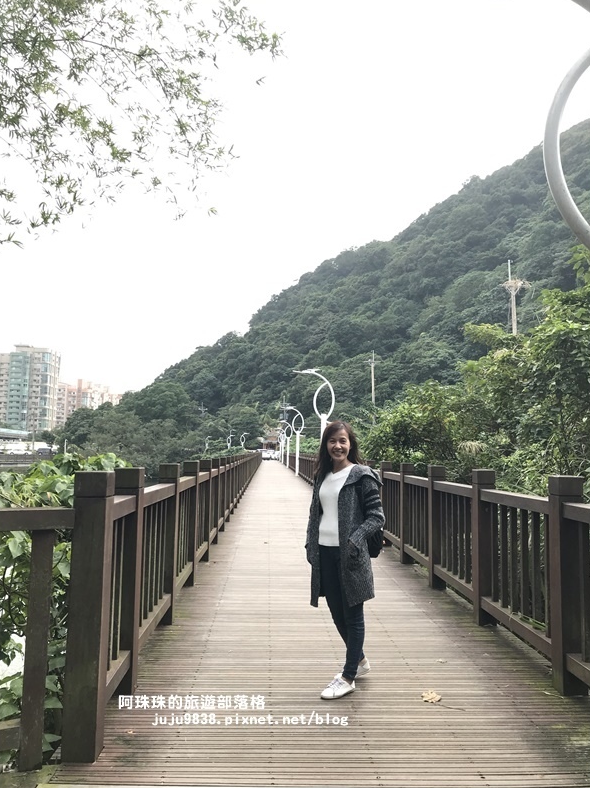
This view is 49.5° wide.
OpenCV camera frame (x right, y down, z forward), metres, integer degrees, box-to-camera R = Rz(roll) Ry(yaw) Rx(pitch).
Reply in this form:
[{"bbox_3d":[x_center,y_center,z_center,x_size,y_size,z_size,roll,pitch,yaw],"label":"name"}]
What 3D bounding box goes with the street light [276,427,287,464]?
[{"bbox_3d":[-1.577,5.881,71.757,1.310,3.970,0.270,1,-5,-2],"label":"street light"}]

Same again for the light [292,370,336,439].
[{"bbox_3d":[0.576,1.239,19.959,1.310,3.970,0.270,1,-5,-2],"label":"light"}]

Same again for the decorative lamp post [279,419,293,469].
[{"bbox_3d":[-0.816,4.334,54.492,1.310,3.970,0.270,1,-5,-2],"label":"decorative lamp post"}]

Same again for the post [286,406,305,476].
[{"bbox_3d":[-0.115,2.787,37.226,1.310,3.970,0.270,1,-5,-2],"label":"post"}]

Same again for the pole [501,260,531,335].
[{"bbox_3d":[15.116,-1.810,43.955,2.100,14.600,0.600,2,-5,-11],"label":"pole"}]

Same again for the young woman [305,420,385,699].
[{"bbox_3d":[0.300,0.970,3.964,0.490,1.610,0.440,-2,-6,26],"label":"young woman"}]

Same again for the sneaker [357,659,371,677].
[{"bbox_3d":[0.397,1.735,4.050,0.095,0.105,0.250,-4,-7,43],"label":"sneaker"}]

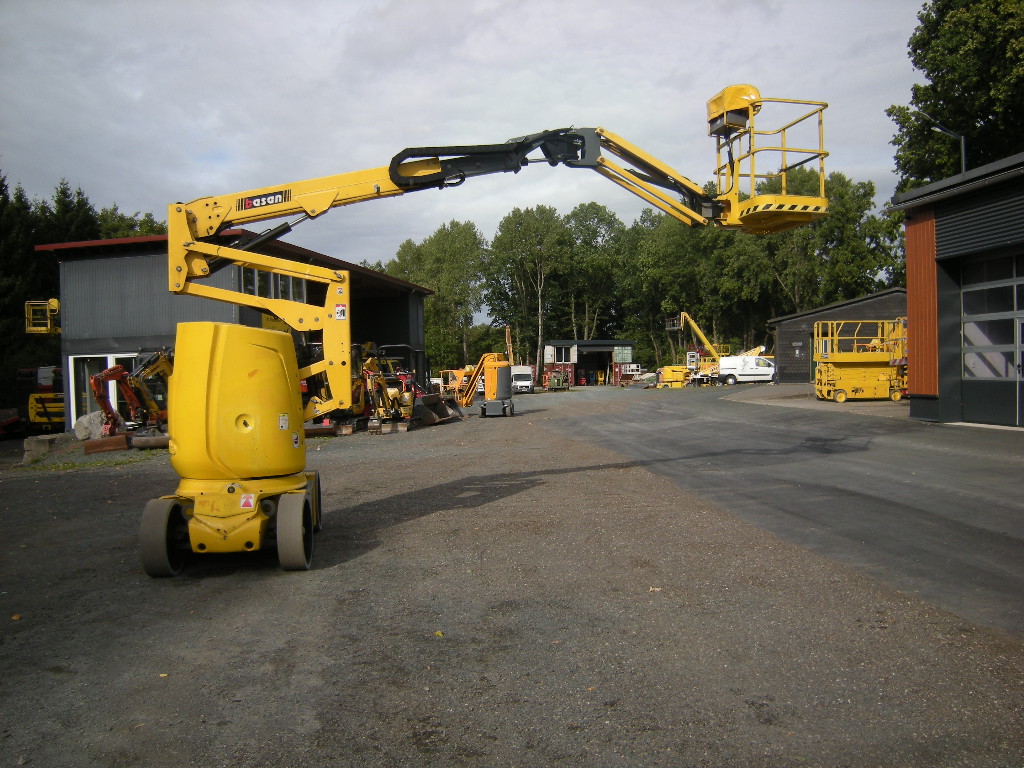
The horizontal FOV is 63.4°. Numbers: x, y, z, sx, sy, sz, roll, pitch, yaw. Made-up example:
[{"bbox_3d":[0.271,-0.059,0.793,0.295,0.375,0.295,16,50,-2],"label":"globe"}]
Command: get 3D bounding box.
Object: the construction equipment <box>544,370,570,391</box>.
[{"bbox_3d":[4.750,-0.340,87.000,2.600,2.050,2.100,-1,1,12],"label":"construction equipment"}]

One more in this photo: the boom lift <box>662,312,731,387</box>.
[{"bbox_3d":[14.800,-2.720,65.000,5.700,5.800,2.300,-1,1,3],"label":"boom lift"}]

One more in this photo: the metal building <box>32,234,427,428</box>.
[{"bbox_3d":[-8.930,-1.550,32.350,6.800,5.500,17.700,-1,1,12],"label":"metal building"}]

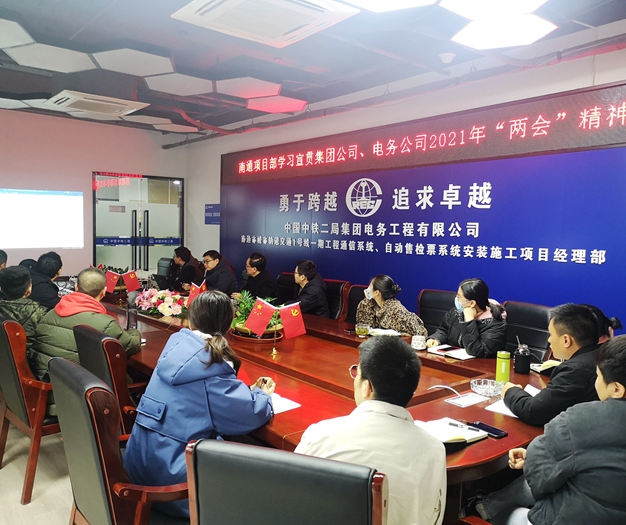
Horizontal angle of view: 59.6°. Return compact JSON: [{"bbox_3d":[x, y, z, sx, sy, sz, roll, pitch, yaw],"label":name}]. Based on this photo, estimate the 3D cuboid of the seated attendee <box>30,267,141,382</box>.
[{"bbox_3d":[-1.438,0.687,3.468,0.620,1.290,0.800,3,4,30],"label":"seated attendee"}]

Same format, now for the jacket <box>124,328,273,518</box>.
[{"bbox_3d":[-0.472,0.622,2.297,0.600,0.750,0.550,-2,5,-39],"label":"jacket"}]

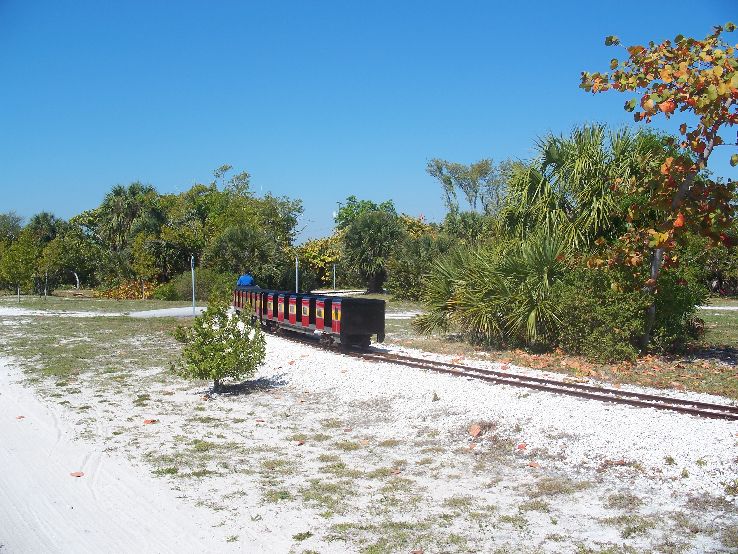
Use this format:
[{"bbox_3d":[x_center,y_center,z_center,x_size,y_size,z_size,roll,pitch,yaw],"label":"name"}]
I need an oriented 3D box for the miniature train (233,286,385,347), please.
[{"bbox_3d":[-2.100,0.860,20.800,1.100,1.100,13.500,0,0,-17],"label":"miniature train"}]

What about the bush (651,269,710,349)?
[{"bbox_3d":[6.079,0.697,15.500,1.200,1.600,1.200,0,0,0],"label":"bush"}]

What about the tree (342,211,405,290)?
[{"bbox_3d":[0.314,-1.777,55.000,4.300,5.700,4.200,0,0,0],"label":"tree"}]

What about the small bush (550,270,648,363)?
[{"bbox_3d":[4.206,0.684,14.400,1.780,1.650,1.600,0,0,0],"label":"small bush"}]

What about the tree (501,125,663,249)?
[{"bbox_3d":[4.820,-1.100,17.800,3.600,4.800,3.400,0,0,0],"label":"tree"}]

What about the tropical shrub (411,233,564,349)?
[{"bbox_3d":[2.525,0.301,16.400,3.150,2.350,2.700,0,0,0],"label":"tropical shrub"}]

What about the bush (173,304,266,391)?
[{"bbox_3d":[-1.938,0.920,10.300,1.200,1.150,1.150,0,0,0],"label":"bush"}]

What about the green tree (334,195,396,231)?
[{"bbox_3d":[-0.280,-2.300,60.000,4.800,7.200,4.600,0,0,0],"label":"green tree"}]

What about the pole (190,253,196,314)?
[{"bbox_3d":[-6.227,0.302,28.000,0.130,2.200,0.130,0,0,0],"label":"pole"}]

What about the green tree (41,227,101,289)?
[{"bbox_3d":[-22.697,-1.483,60.000,4.600,4.800,4.400,0,0,0],"label":"green tree"}]

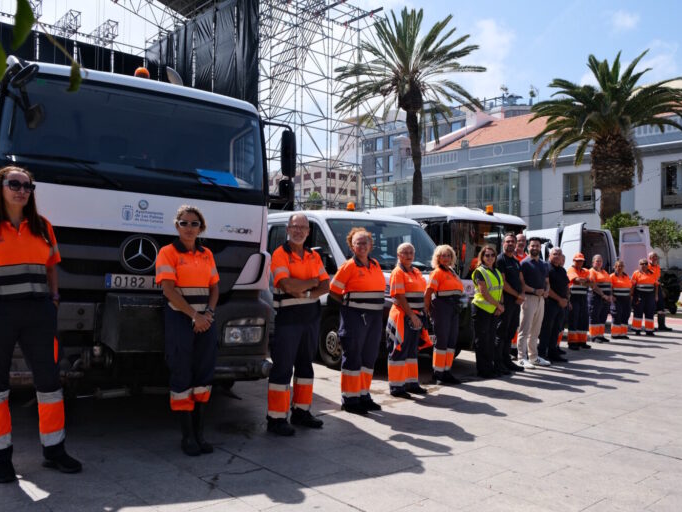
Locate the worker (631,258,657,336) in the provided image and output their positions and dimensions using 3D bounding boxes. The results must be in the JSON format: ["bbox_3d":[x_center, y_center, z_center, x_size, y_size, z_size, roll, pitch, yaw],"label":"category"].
[{"bbox_3d":[6.586,0.890,12.500,0.520,1.649,0.320,1,-2,-2],"label":"worker"}]

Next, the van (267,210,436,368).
[{"bbox_3d":[-0.330,0.500,10.000,2.050,2.270,5.300,1,-1,-36],"label":"van"}]

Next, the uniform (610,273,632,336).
[{"bbox_3d":[5.968,1.046,12.300,0.480,1.370,0.310,1,-1,-8],"label":"uniform"}]

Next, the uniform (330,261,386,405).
[{"bbox_3d":[0.150,0.673,5.220,0.500,1.340,0.340,1,-1,-28],"label":"uniform"}]

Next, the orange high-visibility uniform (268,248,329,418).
[{"bbox_3d":[-0.334,0.583,4.520,0.500,1.370,0.340,1,-1,-22],"label":"orange high-visibility uniform"}]

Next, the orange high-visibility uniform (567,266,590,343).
[{"bbox_3d":[4.279,0.871,10.400,0.480,1.370,0.320,1,-1,-15],"label":"orange high-visibility uniform"}]

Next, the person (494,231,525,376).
[{"bbox_3d":[2.265,0.606,7.720,0.520,1.820,0.340,1,-1,-32],"label":"person"}]

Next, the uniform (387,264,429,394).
[{"bbox_3d":[0.703,0.755,6.000,0.480,1.340,0.360,1,-1,-35],"label":"uniform"}]

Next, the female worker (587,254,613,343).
[{"bbox_3d":[5.023,0.818,11.150,0.480,1.674,0.360,1,-2,-18],"label":"female worker"}]

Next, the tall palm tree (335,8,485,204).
[{"bbox_3d":[2.947,-4.386,24.829,6.400,12.674,6.400,1,-2,0],"label":"tall palm tree"}]

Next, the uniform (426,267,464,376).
[{"bbox_3d":[1.213,0.756,6.750,0.470,1.266,0.340,2,-2,-40],"label":"uniform"}]

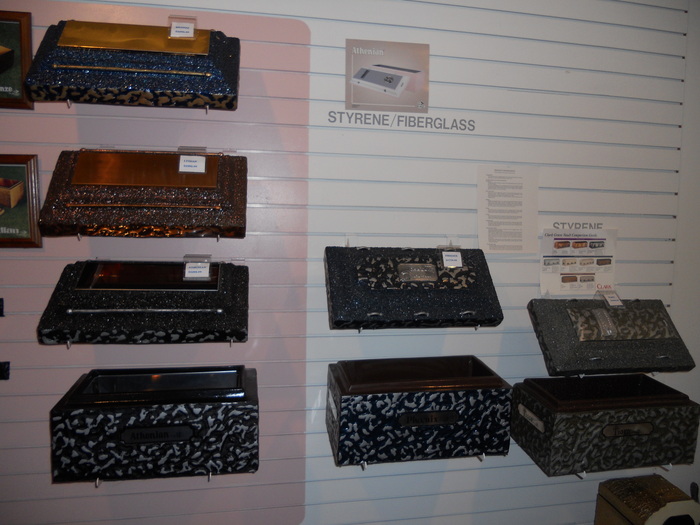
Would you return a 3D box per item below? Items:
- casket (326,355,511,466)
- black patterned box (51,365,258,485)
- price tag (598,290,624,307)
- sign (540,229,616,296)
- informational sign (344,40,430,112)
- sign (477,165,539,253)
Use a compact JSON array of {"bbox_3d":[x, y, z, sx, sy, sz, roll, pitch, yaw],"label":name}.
[{"bbox_3d":[0.189,0.417,1.589,0.478,0.206,0.255,0,8,-10],"label":"casket"},{"bbox_3d":[-0.485,0.407,1.443,0.472,0.200,0.275,1,6,-11],"label":"black patterned box"},{"bbox_3d":[0.855,0.119,1.785,0.070,0.058,0.010,-1,-36,-22],"label":"price tag"},{"bbox_3d":[0.764,-0.001,1.811,0.277,0.216,0.008,0,5,-12],"label":"sign"},{"bbox_3d":[0.113,-0.552,1.622,0.255,0.203,0.010,0,5,-12],"label":"informational sign"},{"bbox_3d":[0.507,-0.168,1.740,0.212,0.279,0.006,0,5,-12],"label":"sign"}]

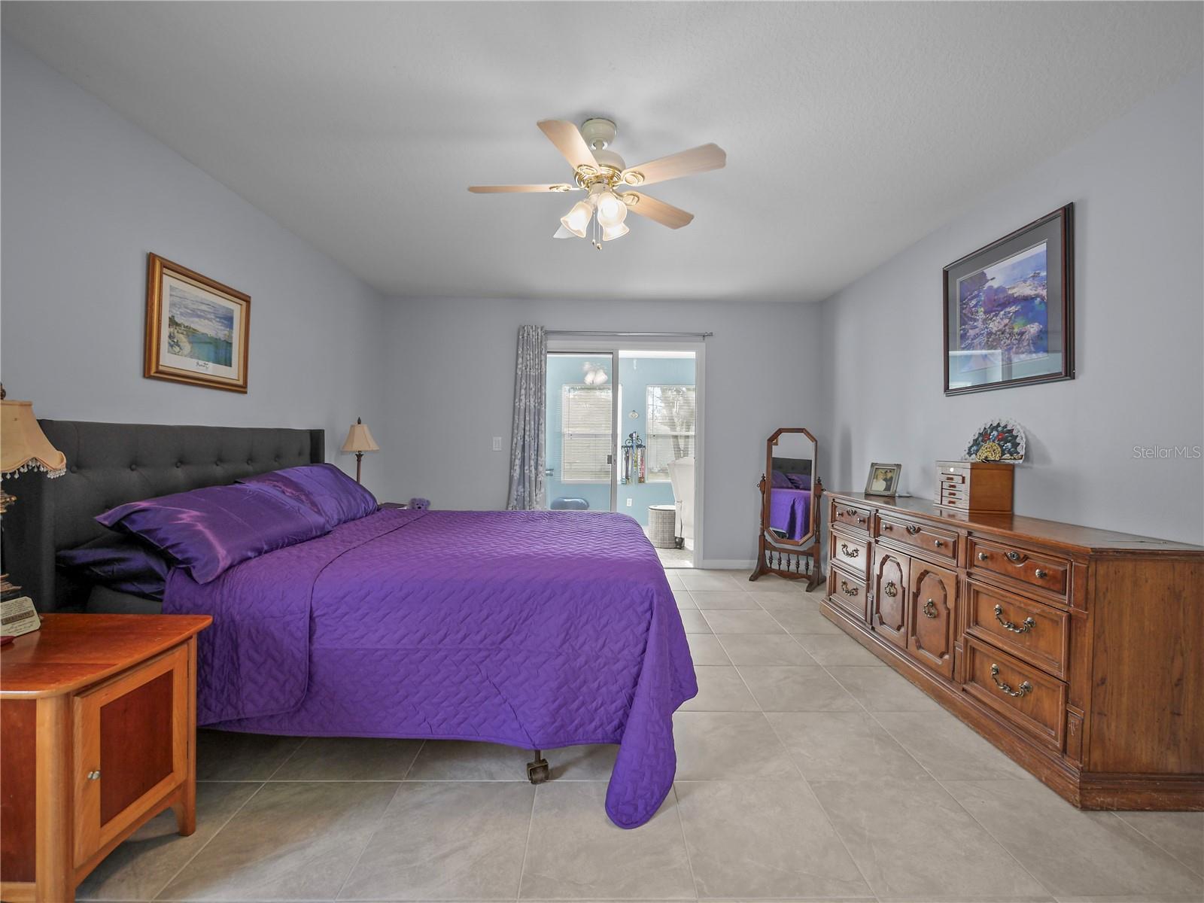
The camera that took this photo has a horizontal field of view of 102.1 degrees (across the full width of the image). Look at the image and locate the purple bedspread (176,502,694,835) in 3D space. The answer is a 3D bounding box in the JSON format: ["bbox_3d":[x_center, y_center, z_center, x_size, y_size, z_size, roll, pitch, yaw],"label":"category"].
[{"bbox_3d":[-0.512,0.745,2.290,1.720,0.750,1.670,0,1,-1],"label":"purple bedspread"}]

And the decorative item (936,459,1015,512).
[{"bbox_3d":[1.914,0.178,2.521,0.205,0.245,0.275,1,1,4],"label":"decorative item"}]

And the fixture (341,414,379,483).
[{"bbox_3d":[-1.718,0.099,3.460,0.255,0.680,0.255,0,1,-1],"label":"fixture"}]

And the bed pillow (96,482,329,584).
[{"bbox_3d":[-1.419,0.281,1.908,0.460,0.180,0.740,25,0,-3],"label":"bed pillow"}]

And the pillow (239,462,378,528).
[{"bbox_3d":[-1.508,0.229,2.626,0.460,0.180,0.740,31,1,-1],"label":"pillow"}]

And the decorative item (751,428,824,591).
[{"bbox_3d":[1.600,0.452,4.163,0.500,1.300,0.450,1,2,38],"label":"decorative item"}]

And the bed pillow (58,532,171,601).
[{"bbox_3d":[-1.509,0.356,1.868,0.470,0.170,0.720,10,1,-1],"label":"bed pillow"}]

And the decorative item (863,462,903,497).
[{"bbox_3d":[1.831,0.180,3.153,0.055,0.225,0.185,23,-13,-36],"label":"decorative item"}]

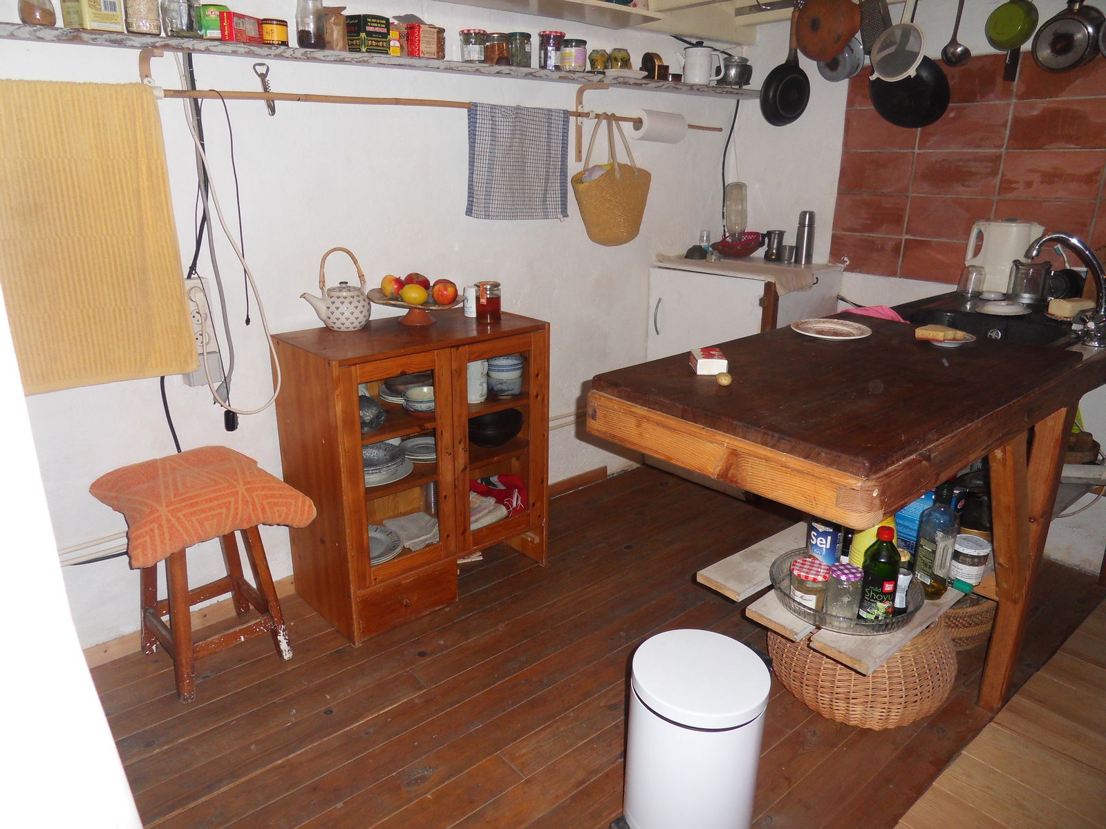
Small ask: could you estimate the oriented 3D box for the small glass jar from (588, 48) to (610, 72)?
[{"bbox_3d":[0.157,-1.213,2.629,0.072,0.070,0.072,2,18,3],"label":"small glass jar"}]

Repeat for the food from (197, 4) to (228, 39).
[{"bbox_3d":[-0.783,-0.907,1.781,0.073,0.080,0.055,-9,21,-25],"label":"food"}]

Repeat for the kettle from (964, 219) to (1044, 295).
[{"bbox_3d":[1.496,-0.529,2.559,0.215,0.235,0.140,17,24,39],"label":"kettle"}]

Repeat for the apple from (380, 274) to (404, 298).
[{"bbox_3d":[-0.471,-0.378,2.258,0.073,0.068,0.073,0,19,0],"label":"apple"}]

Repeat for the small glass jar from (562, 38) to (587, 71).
[{"bbox_3d":[0.067,-1.139,2.437,0.076,0.092,0.076,1,19,0],"label":"small glass jar"}]

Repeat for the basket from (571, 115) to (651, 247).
[{"bbox_3d":[0.218,-0.858,2.823,0.400,0.469,0.190,-15,24,-40],"label":"basket"}]

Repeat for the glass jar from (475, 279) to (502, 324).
[{"bbox_3d":[-0.193,-0.335,2.283,0.078,0.116,0.078,1,19,0],"label":"glass jar"}]

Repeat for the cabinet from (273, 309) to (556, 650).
[{"bbox_3d":[-0.393,0.138,2.300,0.691,0.800,0.362,-15,25,-40],"label":"cabinet"}]

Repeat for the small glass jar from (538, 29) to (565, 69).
[{"bbox_3d":[-0.007,-1.179,2.484,0.085,0.120,0.085,1,18,0],"label":"small glass jar"}]

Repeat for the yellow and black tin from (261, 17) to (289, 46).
[{"bbox_3d":[-0.661,-0.909,1.825,0.061,0.058,0.061,-15,25,-40],"label":"yellow and black tin"}]

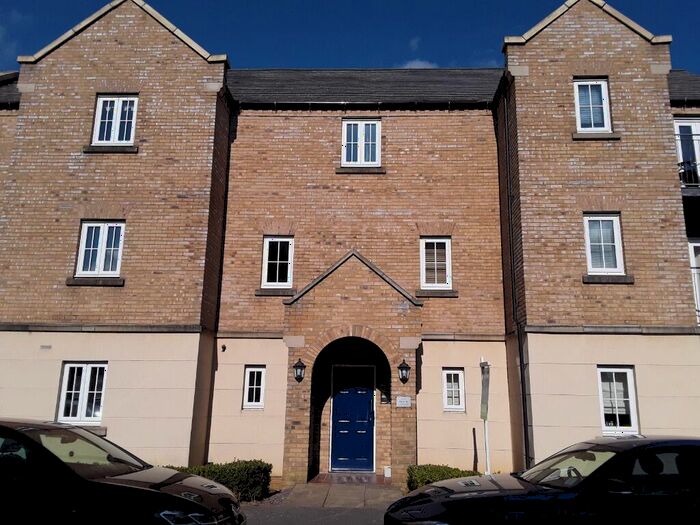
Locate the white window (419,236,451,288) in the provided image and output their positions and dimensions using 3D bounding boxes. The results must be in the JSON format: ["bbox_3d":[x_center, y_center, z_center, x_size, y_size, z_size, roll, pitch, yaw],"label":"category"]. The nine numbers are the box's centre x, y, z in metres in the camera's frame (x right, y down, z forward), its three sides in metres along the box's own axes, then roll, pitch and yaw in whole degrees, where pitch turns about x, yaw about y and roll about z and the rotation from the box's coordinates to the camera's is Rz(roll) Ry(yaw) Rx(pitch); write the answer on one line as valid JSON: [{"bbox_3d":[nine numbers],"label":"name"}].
[{"bbox_3d":[1.866,0.042,11.781,0.667,1.114,0.100,0,-12,2],"label":"white window"}]

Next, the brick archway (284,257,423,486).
[{"bbox_3d":[0.057,2.007,10.744,2.670,4.372,1.085,0,-12,2],"label":"brick archway"}]

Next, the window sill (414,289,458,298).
[{"bbox_3d":[1.839,0.668,11.552,0.882,0.153,0.160,0,-12,2],"label":"window sill"}]

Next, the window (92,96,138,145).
[{"bbox_3d":[-4.939,-2.967,11.565,0.915,1.160,0.090,0,-13,2],"label":"window"}]

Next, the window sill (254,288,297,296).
[{"bbox_3d":[-1.552,0.665,11.668,0.882,0.151,0.160,0,-13,2],"label":"window sill"}]

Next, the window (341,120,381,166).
[{"bbox_3d":[0.267,-2.676,12.413,0.889,1.110,0.100,0,-12,2],"label":"window"}]

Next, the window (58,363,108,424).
[{"bbox_3d":[-5.062,2.509,10.400,0.828,1.104,0.100,0,-12,2],"label":"window"}]

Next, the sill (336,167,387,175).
[{"bbox_3d":[0.249,-2.019,12.217,1.114,0.150,0.160,0,-13,2],"label":"sill"}]

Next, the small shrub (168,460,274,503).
[{"bbox_3d":[-2.327,3.681,9.266,1.920,0.540,0.850,0,-13,2],"label":"small shrub"}]

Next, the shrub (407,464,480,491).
[{"bbox_3d":[1.635,3.693,9.119,1.350,0.530,0.800,0,-13,2],"label":"shrub"}]

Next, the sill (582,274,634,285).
[{"bbox_3d":[4.613,0.331,9.795,0.895,0.155,0.160,0,-13,2],"label":"sill"}]

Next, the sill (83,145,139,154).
[{"bbox_3d":[-4.912,-2.309,11.319,1.145,0.156,0.160,0,-12,2],"label":"sill"}]

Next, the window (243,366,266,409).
[{"bbox_3d":[-1.975,2.618,11.368,0.427,0.814,0.100,0,-12,2],"label":"window"}]

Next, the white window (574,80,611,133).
[{"bbox_3d":[4.751,-3.029,10.704,0.654,1.088,0.100,0,-12,2],"label":"white window"}]

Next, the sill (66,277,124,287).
[{"bbox_3d":[-4.951,0.401,10.701,1.140,0.160,0.160,0,-13,2],"label":"sill"}]

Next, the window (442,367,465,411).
[{"bbox_3d":[2.133,2.630,11.224,0.455,0.850,0.090,0,-13,2],"label":"window"}]

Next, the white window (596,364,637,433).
[{"bbox_3d":[4.625,2.386,9.441,0.665,1.150,0.090,0,-13,2],"label":"white window"}]

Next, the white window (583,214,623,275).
[{"bbox_3d":[4.705,-0.303,10.128,0.661,1.094,0.100,0,-12,2],"label":"white window"}]

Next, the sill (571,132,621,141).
[{"bbox_3d":[4.666,-2.350,10.395,0.890,0.150,0.160,0,-13,2],"label":"sill"}]

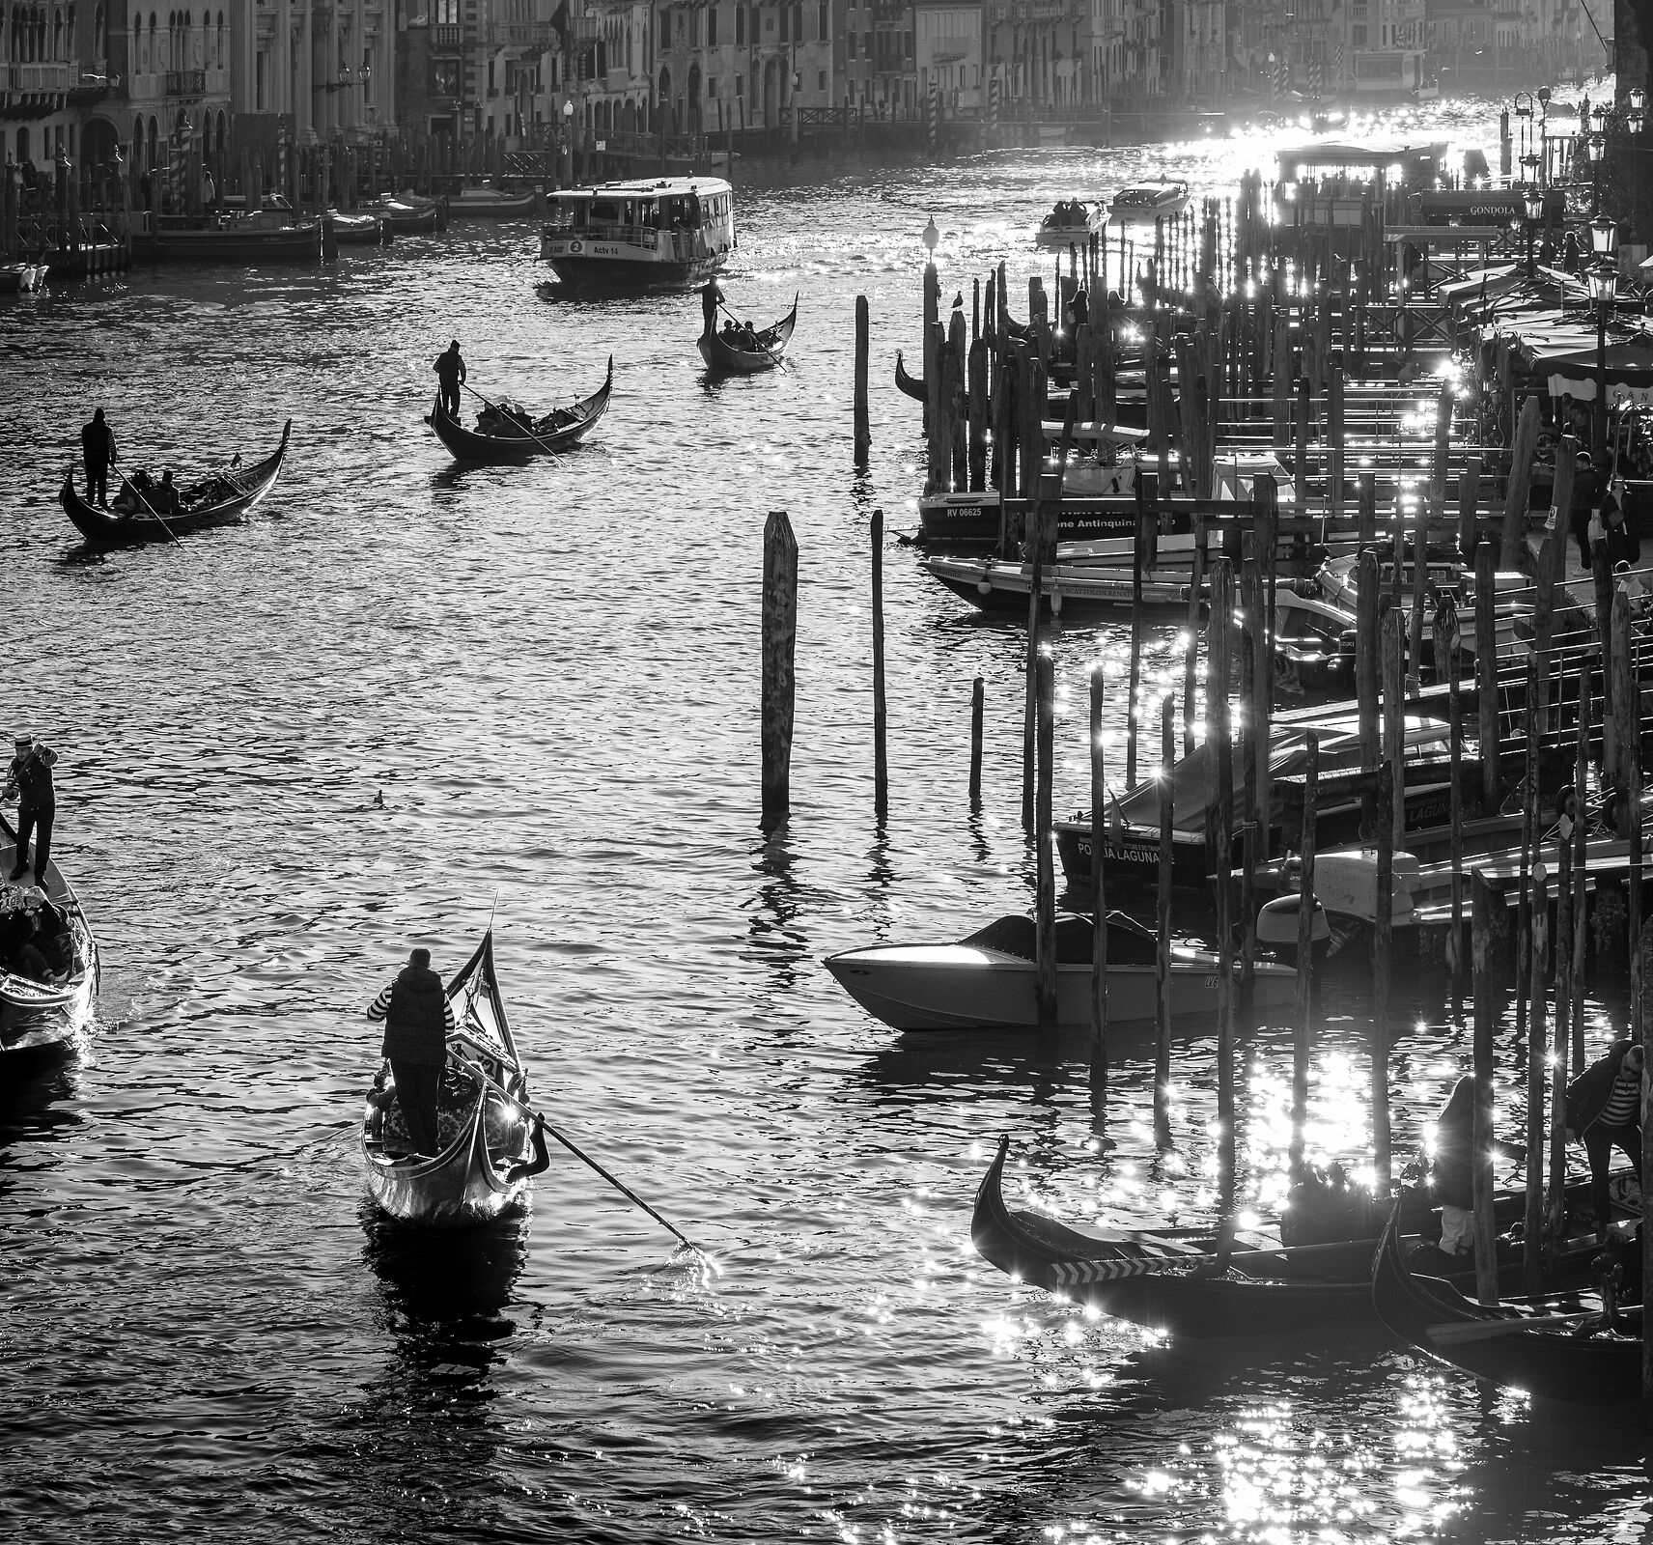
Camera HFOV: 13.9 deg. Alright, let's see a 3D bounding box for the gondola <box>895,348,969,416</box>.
[{"bbox_3d":[6.820,-8.568,148.288,10.600,1.600,1.420,0,7,-3],"label":"gondola"}]

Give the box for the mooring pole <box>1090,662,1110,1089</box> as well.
[{"bbox_3d":[2.485,0.958,61.733,0.124,3.820,0.124,0,7,0],"label":"mooring pole"}]

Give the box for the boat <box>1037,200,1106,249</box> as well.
[{"bbox_3d":[8.610,-18.885,232.574,2.000,1.500,6.800,1,7,9],"label":"boat"}]

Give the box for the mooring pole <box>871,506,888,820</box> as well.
[{"bbox_3d":[0.681,-1.383,85.261,0.150,3.938,0.150,-1,7,0],"label":"mooring pole"}]

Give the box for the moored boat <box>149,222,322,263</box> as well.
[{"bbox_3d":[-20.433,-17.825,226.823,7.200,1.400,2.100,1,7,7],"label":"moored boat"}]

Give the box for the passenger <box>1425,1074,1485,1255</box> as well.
[{"bbox_3d":[4.962,3.139,53.000,0.500,1.534,0.500,-1,7,-9],"label":"passenger"}]

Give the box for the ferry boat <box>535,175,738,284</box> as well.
[{"bbox_3d":[-6.381,-17.543,214.700,4.200,3.200,21.500,1,7,5],"label":"ferry boat"}]

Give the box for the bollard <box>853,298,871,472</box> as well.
[{"bbox_3d":[0.713,-7.867,136.245,0.280,3.510,0.280,0,7,0],"label":"bollard"}]

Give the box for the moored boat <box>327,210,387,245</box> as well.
[{"bbox_3d":[-19.612,-20.485,253.725,6.000,1.350,2.000,1,7,10],"label":"moored boat"}]

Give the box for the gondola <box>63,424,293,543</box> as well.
[{"bbox_3d":[-11.605,-5.221,122.399,1.450,1.700,10.800,2,7,16],"label":"gondola"}]

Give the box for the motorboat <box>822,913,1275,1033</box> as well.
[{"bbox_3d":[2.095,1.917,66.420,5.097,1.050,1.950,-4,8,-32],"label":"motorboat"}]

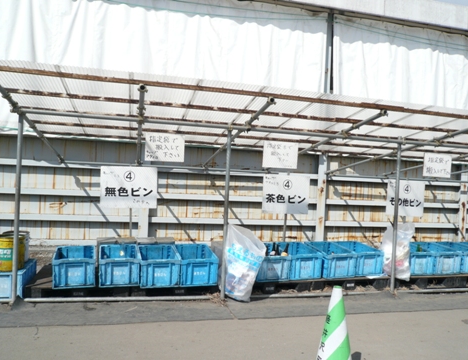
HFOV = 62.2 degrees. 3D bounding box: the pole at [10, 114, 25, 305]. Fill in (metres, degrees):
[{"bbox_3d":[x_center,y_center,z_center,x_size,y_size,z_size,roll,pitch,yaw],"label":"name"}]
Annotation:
[{"bbox_3d":[-2.065,0.279,3.705,0.050,1.810,0.050,2,0,-14],"label":"pole"}]

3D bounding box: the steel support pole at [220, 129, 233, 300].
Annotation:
[{"bbox_3d":[-0.085,0.395,4.495,0.055,1.988,0.055,2,1,-15],"label":"steel support pole"}]

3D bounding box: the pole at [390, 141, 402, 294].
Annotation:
[{"bbox_3d":[1.966,0.456,4.707,0.050,1.830,0.050,2,0,-14],"label":"pole"}]

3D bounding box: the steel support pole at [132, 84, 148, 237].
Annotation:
[{"bbox_3d":[-1.157,-0.235,4.800,0.070,1.868,0.070,2,1,-15],"label":"steel support pole"}]

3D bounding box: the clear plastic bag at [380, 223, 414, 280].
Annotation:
[{"bbox_3d":[2.265,0.991,5.380,0.370,0.750,0.300,2,1,-15],"label":"clear plastic bag"}]

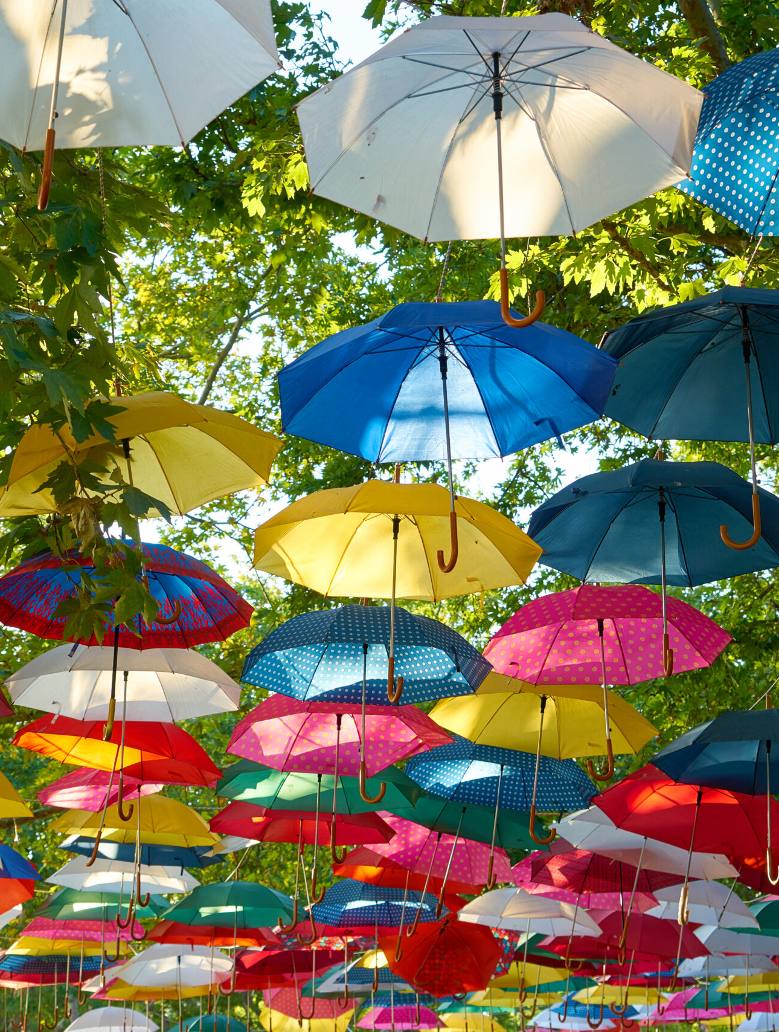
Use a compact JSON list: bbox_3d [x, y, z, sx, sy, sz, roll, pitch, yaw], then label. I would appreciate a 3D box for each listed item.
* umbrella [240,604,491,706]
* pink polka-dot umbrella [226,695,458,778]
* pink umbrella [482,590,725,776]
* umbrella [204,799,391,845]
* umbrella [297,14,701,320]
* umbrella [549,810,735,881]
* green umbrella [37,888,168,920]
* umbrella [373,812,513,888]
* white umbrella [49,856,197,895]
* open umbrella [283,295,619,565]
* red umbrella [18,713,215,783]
[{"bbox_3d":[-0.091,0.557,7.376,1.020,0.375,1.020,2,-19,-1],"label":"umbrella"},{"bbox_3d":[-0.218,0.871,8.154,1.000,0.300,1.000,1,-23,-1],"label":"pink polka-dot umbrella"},{"bbox_3d":[0.838,0.622,7.184,1.000,0.826,1.000,-2,-20,0],"label":"pink umbrella"},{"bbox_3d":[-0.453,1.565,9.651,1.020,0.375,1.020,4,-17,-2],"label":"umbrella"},{"bbox_3d":[0.269,-0.821,4.467,1.030,0.811,1.030,-2,-19,4],"label":"umbrella"},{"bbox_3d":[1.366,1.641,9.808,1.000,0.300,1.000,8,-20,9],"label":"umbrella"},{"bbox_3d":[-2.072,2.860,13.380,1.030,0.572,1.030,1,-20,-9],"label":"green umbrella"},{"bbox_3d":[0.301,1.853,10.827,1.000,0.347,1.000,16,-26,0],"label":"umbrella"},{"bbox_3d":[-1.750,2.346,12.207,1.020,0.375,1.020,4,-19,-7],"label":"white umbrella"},{"bbox_3d":[0.166,-0.250,5.216,1.000,0.826,1.000,-3,-20,0],"label":"open umbrella"},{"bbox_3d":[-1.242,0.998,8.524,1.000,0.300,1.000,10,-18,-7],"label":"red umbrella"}]

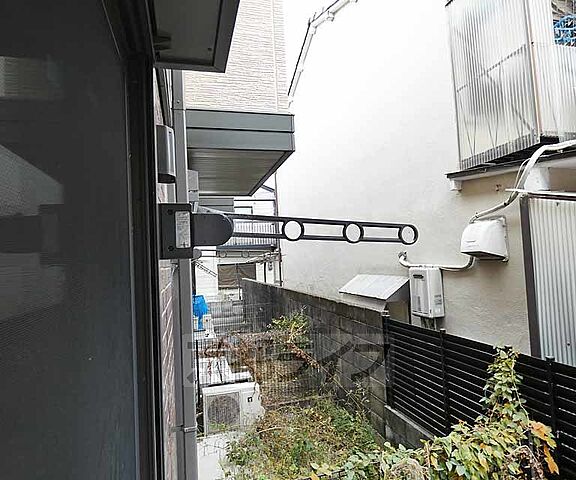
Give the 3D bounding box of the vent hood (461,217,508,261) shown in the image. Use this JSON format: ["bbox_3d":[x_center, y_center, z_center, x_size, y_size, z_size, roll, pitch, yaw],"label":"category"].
[{"bbox_3d":[1.902,0.001,3.447,0.290,0.410,0.360,-2,-3,-17],"label":"vent hood"}]

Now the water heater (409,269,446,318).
[{"bbox_3d":[1.710,0.637,4.285,0.185,0.580,0.350,-2,-3,-17],"label":"water heater"}]

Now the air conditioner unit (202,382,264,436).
[{"bbox_3d":[-0.672,2.048,4.319,0.710,0.545,0.265,-2,-2,-14],"label":"air conditioner unit"}]

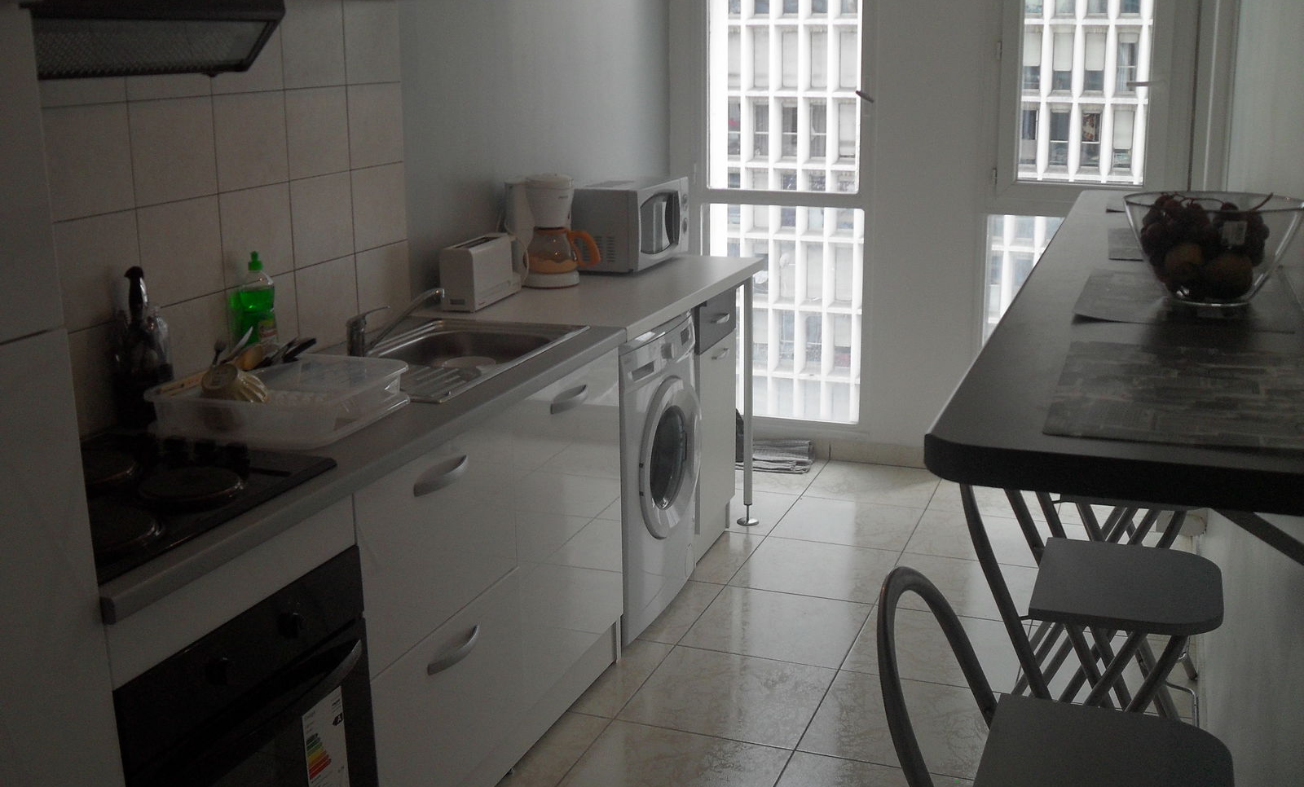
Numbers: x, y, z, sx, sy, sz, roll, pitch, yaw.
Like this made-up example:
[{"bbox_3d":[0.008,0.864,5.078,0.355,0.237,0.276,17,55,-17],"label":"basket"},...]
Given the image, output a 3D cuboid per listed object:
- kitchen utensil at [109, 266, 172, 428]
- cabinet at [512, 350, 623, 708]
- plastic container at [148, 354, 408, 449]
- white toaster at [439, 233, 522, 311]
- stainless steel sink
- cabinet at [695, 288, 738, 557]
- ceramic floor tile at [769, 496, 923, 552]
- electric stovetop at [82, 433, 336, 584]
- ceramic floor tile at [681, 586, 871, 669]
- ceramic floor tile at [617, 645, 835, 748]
[{"bbox_3d":[-0.976,-0.092,2.530,0.115,0.305,0.120,5,15,20],"label":"kitchen utensil"},{"bbox_3d":[-0.436,0.294,3.266,0.560,0.725,0.600,5,15,20],"label":"cabinet"},{"bbox_3d":[-0.707,0.013,2.534,0.382,0.091,0.362,5,16,21],"label":"plastic container"},{"bbox_3d":[-0.483,-0.350,3.751,0.110,0.171,0.350,4,15,16],"label":"white toaster"},{"bbox_3d":[-0.494,-0.023,3.117,0.437,0.154,0.774,5,16,21],"label":"stainless steel sink"},{"bbox_3d":[-0.037,0.104,4.300,0.560,0.879,0.400,5,15,20],"label":"cabinet"},{"bbox_3d":[0.691,0.454,4.598,0.450,0.010,0.444,5,16,21],"label":"ceramic floor tile"},{"bbox_3d":[-0.882,0.163,2.108,0.510,0.045,0.580,5,15,20],"label":"electric stovetop"},{"bbox_3d":[0.366,0.668,3.793,0.450,0.010,0.444,5,16,21],"label":"ceramic floor tile"},{"bbox_3d":[0.203,0.775,3.390,0.450,0.010,0.444,5,16,21],"label":"ceramic floor tile"}]

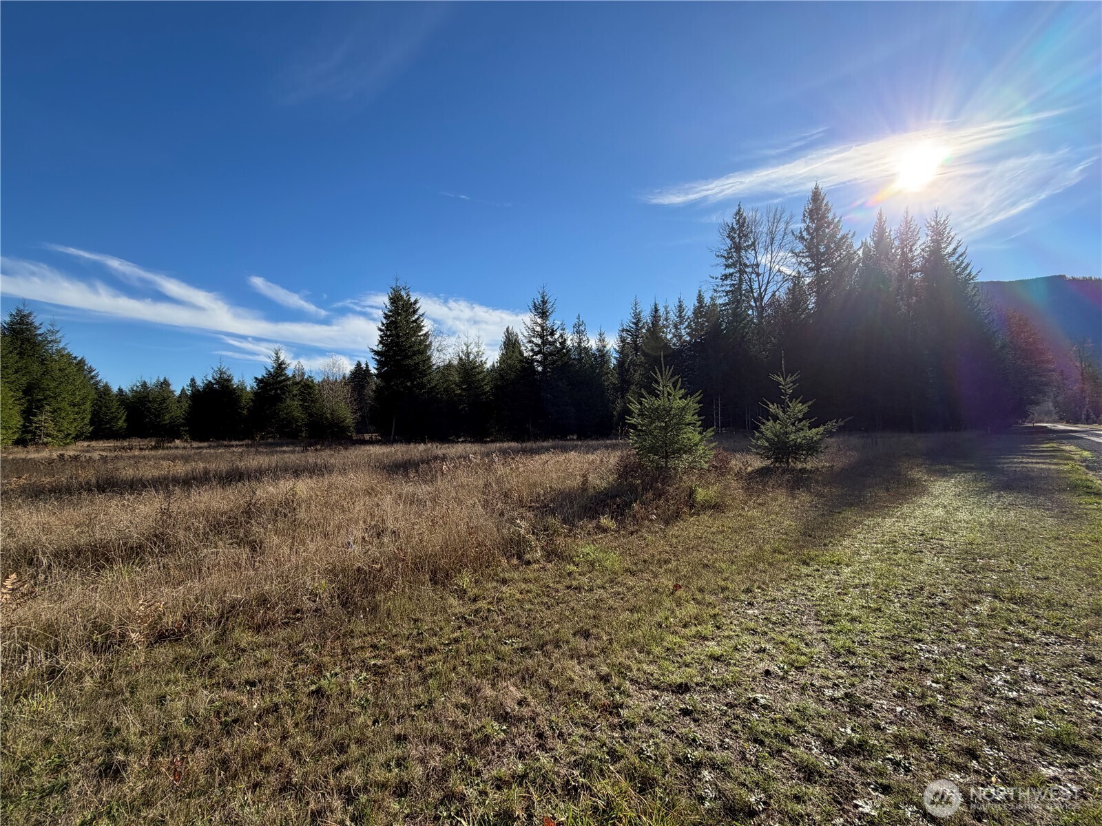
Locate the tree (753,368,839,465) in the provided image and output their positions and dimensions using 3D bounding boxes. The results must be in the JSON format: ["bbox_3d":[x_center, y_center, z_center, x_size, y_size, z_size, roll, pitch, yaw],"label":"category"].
[{"bbox_3d":[7.500,0.040,13.800,2.600,3.300,2.500,-1,-1,29],"label":"tree"}]

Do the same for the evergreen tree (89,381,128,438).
[{"bbox_3d":[-45.800,-0.130,46.000,3.600,6.200,3.600,0,-2,-45],"label":"evergreen tree"}]

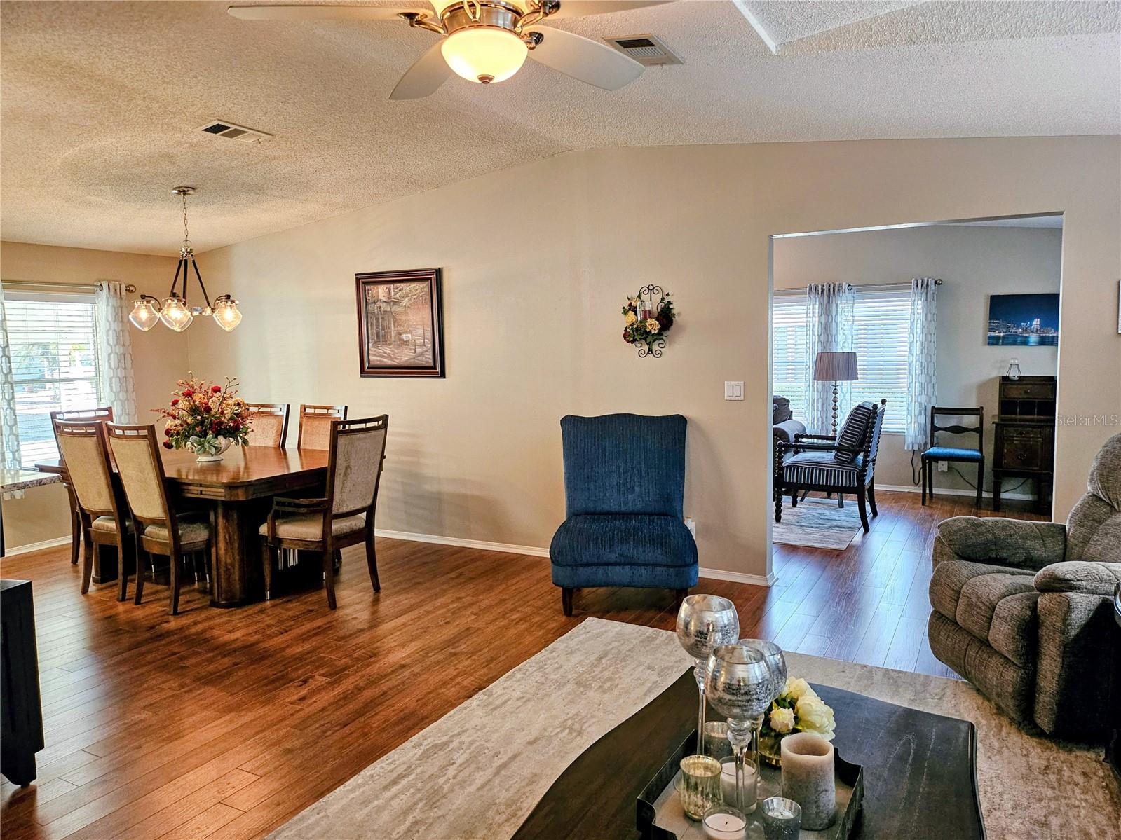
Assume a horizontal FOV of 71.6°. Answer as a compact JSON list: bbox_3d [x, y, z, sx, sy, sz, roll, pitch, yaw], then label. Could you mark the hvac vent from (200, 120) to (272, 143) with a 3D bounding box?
[{"bbox_3d":[-1.657,-1.454,3.958,0.200,0.025,0.350,-5,3,30],"label":"hvac vent"}]

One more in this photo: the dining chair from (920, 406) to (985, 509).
[{"bbox_3d":[3.569,0.325,7.071,0.475,0.875,0.490,2,6,29],"label":"dining chair"}]

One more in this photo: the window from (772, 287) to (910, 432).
[{"bbox_3d":[2.731,-0.570,7.746,1.430,1.390,0.100,2,6,29],"label":"window"}]

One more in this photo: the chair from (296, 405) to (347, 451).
[{"bbox_3d":[-1.787,0.447,5.246,0.490,1.050,0.610,2,6,29],"label":"chair"}]

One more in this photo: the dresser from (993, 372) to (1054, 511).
[{"bbox_3d":[4.016,0.201,6.765,0.465,1.160,0.460,2,6,29],"label":"dresser"}]

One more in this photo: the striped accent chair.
[{"bbox_3d":[2.251,0.333,6.508,0.800,1.000,0.700,2,6,32],"label":"striped accent chair"}]

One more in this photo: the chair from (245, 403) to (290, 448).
[{"bbox_3d":[-2.385,0.431,5.799,0.500,1.080,0.620,2,6,29],"label":"chair"}]

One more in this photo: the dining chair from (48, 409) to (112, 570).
[{"bbox_3d":[-3.077,0.461,5.327,0.620,1.050,0.570,2,6,29],"label":"dining chair"}]

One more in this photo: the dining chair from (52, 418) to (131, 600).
[{"bbox_3d":[-2.684,0.519,4.849,0.500,1.080,0.600,2,6,29],"label":"dining chair"}]

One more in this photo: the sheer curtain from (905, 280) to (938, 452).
[{"bbox_3d":[3.376,-0.509,7.264,0.260,1.610,0.110,2,6,29],"label":"sheer curtain"}]

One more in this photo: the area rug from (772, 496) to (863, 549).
[{"bbox_3d":[1.332,0.804,6.972,2.600,0.012,1.900,2,6,29],"label":"area rug"}]

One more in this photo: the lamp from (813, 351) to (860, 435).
[{"bbox_3d":[2.442,-0.179,6.901,0.400,0.850,0.400,2,6,29],"label":"lamp"}]

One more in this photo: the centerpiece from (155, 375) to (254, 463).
[{"bbox_3d":[-2.370,-0.013,5.243,0.580,0.560,0.550,2,6,29],"label":"centerpiece"}]

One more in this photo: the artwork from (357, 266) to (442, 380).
[{"bbox_3d":[-1.174,-0.697,5.676,0.740,0.760,0.040,2,6,29],"label":"artwork"}]

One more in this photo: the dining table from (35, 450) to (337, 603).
[{"bbox_3d":[-2.182,0.626,4.972,1.856,0.758,1.183,2,6,29],"label":"dining table"}]

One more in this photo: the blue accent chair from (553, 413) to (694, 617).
[{"bbox_3d":[0.366,0.508,4.529,0.790,1.055,0.780,0,5,6],"label":"blue accent chair"}]

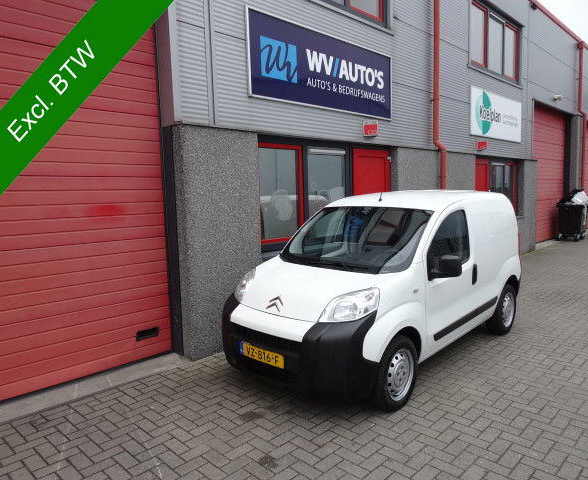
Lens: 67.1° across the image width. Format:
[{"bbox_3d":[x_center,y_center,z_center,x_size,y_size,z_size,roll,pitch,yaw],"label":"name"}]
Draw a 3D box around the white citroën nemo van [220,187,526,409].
[{"bbox_3d":[1.023,0.373,4.887,1.740,1.730,3.870,4,8,43],"label":"white citroën nemo van"}]

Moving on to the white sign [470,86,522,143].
[{"bbox_3d":[4.620,-2.774,10.052,2.920,0.970,0.060,-7,8,-44],"label":"white sign"}]

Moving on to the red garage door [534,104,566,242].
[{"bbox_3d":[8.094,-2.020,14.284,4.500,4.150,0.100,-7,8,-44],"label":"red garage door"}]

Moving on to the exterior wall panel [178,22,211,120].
[{"bbox_3d":[-1.046,-1.697,4.615,0.420,1.000,0.080,-7,8,-44],"label":"exterior wall panel"}]

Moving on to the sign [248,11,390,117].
[{"bbox_3d":[0.507,-2.242,6.002,2.900,0.990,0.070,-7,8,-44],"label":"sign"}]

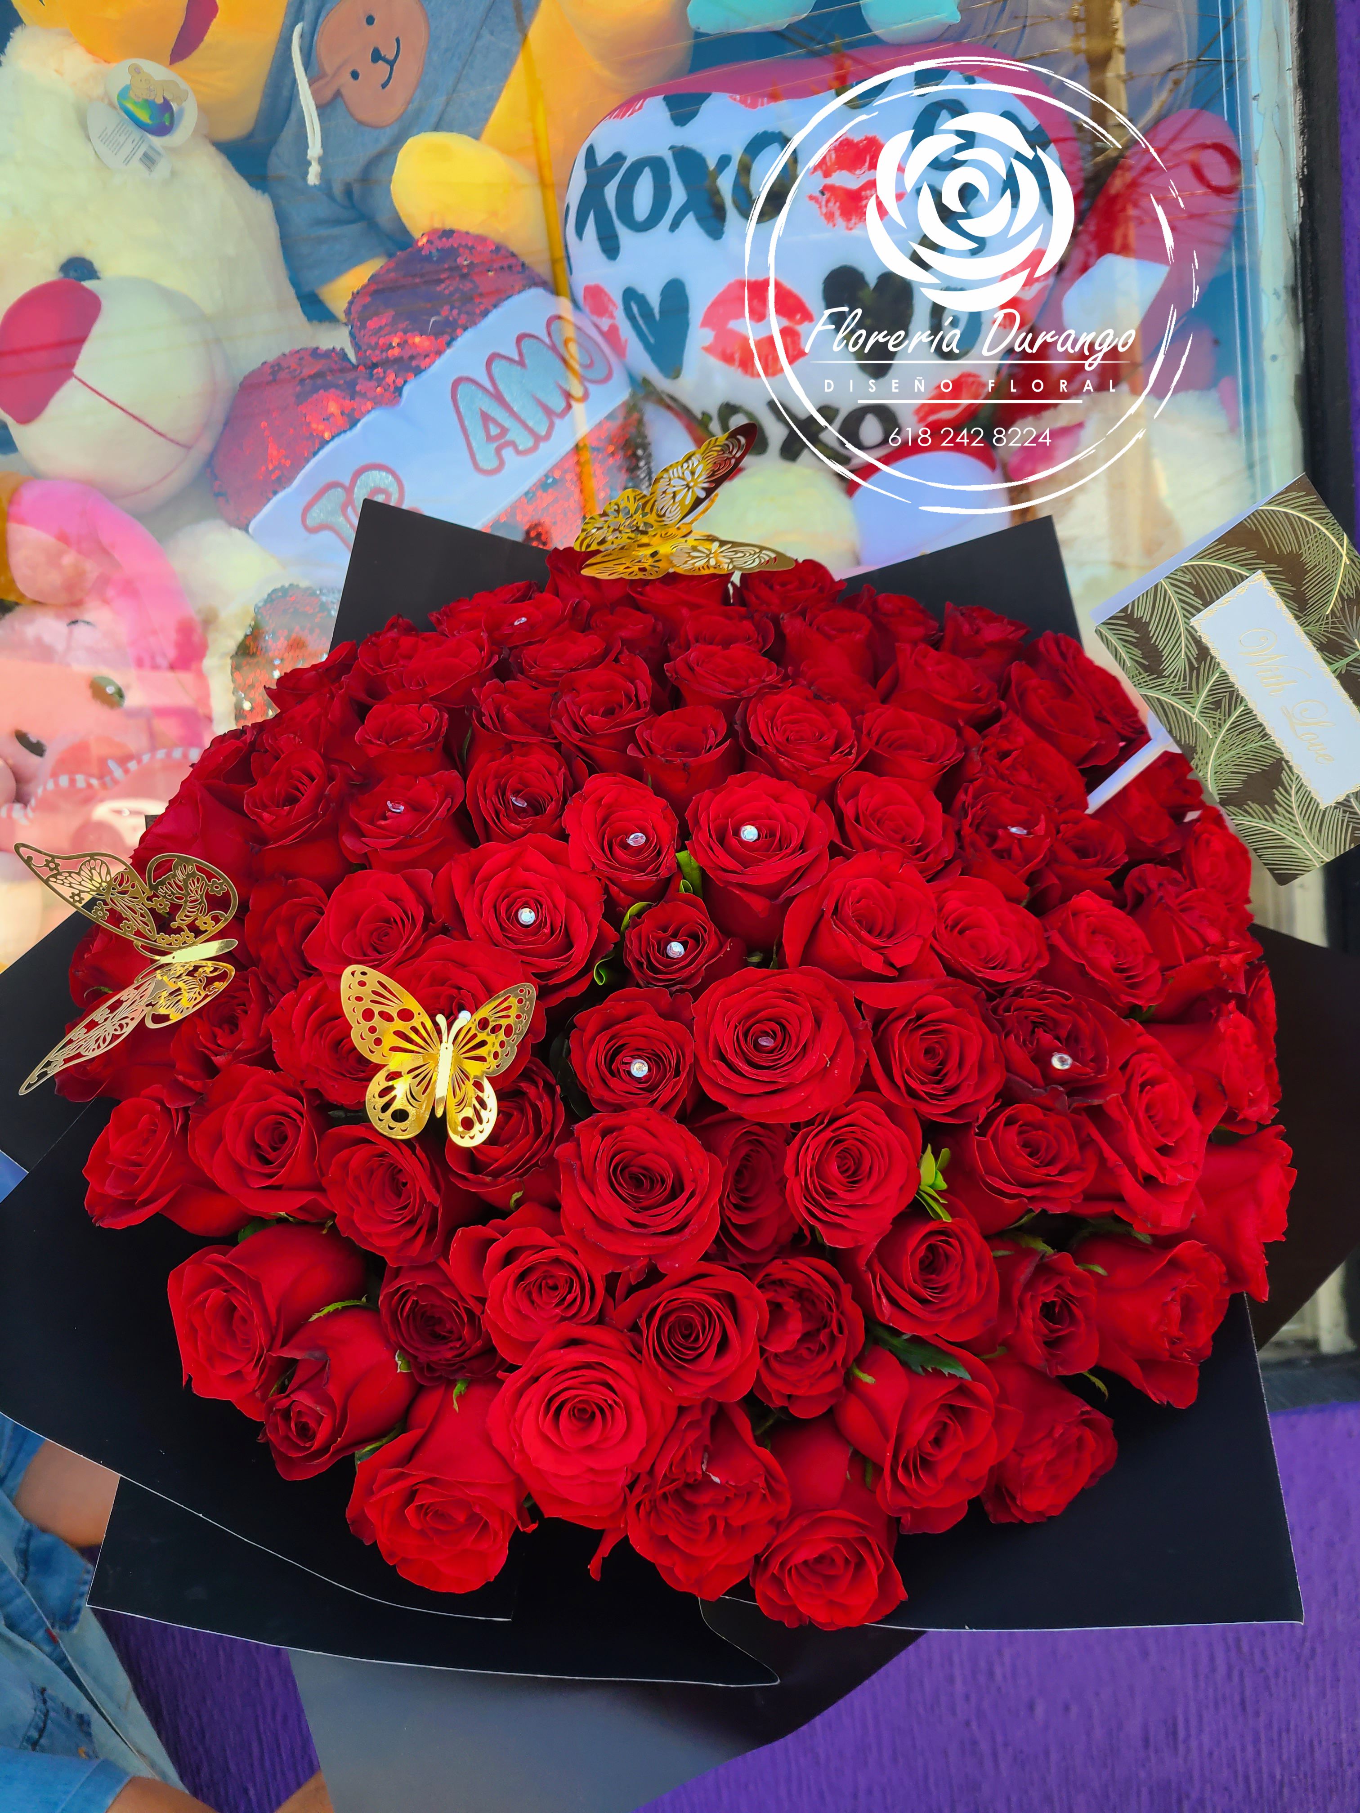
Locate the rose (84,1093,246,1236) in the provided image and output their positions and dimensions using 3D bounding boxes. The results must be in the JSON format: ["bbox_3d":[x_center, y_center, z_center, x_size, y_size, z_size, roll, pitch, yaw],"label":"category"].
[{"bbox_3d":[-0.229,0.116,0.613,0.057,0.057,0.052,0,-14,32],"label":"rose"}]

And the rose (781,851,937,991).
[{"bbox_3d":[0.080,0.010,0.629,0.062,0.062,0.054,-11,-30,-19],"label":"rose"}]

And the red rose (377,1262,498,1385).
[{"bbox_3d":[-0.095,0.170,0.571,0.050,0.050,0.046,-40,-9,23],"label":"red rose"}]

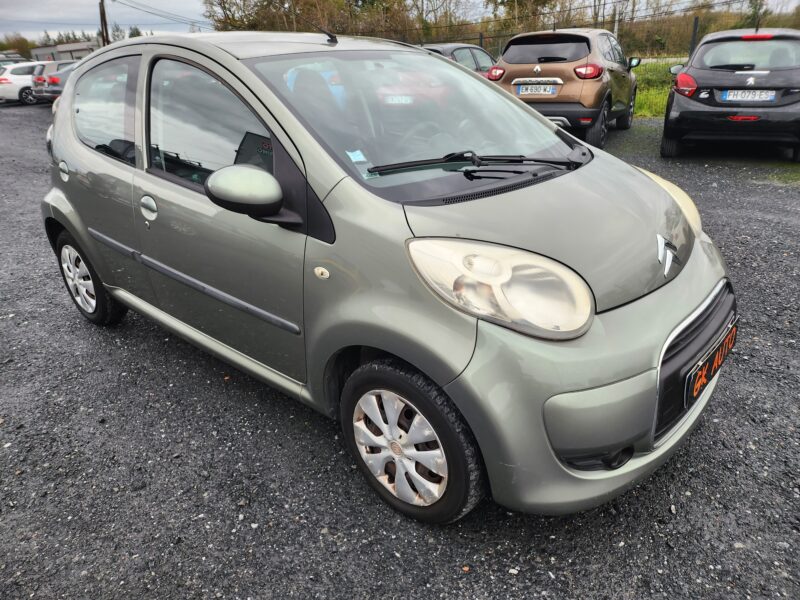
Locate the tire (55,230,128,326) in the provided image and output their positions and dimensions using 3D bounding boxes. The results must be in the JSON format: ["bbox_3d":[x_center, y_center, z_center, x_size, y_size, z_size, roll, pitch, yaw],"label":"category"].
[{"bbox_3d":[-1.752,-0.129,3.143,0.550,0.550,0.160,18,29,37],"label":"tire"}]

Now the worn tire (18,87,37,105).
[{"bbox_3d":[-13.841,-7.598,20.700,0.210,0.640,0.640,14,27,31],"label":"worn tire"}]

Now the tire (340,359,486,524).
[{"bbox_3d":[0.034,0.437,1.740,0.550,0.550,0.160,18,30,38],"label":"tire"}]

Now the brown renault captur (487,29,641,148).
[{"bbox_3d":[2.752,-3.500,8.986,1.800,1.560,4.120,12,26,26],"label":"brown renault captur"}]

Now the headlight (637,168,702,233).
[{"bbox_3d":[1.036,-0.382,2.324,0.460,0.250,0.280,18,29,37],"label":"headlight"}]

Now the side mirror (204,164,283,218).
[{"bbox_3d":[-0.457,-0.316,1.637,0.170,0.165,0.200,18,29,37],"label":"side mirror"}]

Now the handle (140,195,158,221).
[{"bbox_3d":[-1.004,-0.370,2.221,0.140,0.105,0.045,18,29,37],"label":"handle"}]

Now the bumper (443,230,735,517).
[{"bbox_3d":[0.825,0.157,1.904,0.500,0.570,1.580,18,29,37],"label":"bumper"}]

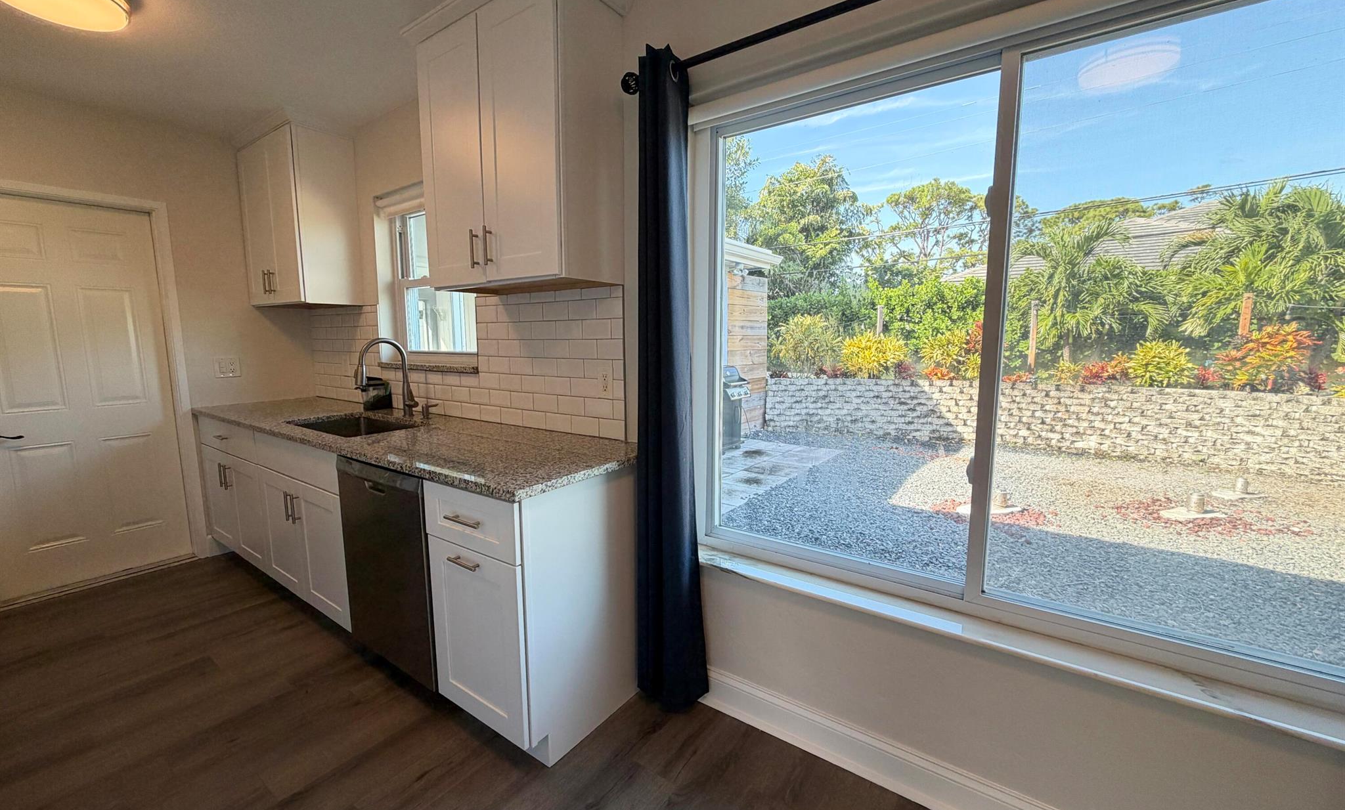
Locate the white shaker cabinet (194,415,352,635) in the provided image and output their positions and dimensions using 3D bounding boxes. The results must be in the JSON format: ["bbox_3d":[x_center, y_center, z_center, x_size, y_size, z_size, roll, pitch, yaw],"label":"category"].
[{"bbox_3d":[-1.861,0.510,2.966,1.807,0.878,0.633,5,9,36],"label":"white shaker cabinet"}]

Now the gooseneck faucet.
[{"bbox_3d":[-1.409,-0.127,2.690,0.115,0.398,0.275,5,9,36],"label":"gooseneck faucet"}]

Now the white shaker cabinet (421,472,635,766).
[{"bbox_3d":[-0.428,0.642,1.937,0.465,0.878,0.632,5,9,36],"label":"white shaker cabinet"}]

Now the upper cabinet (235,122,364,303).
[{"bbox_3d":[-2.196,-1.051,3.206,0.762,0.918,0.318,5,9,36],"label":"upper cabinet"}]

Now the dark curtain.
[{"bbox_3d":[-0.012,-0.020,1.825,0.240,2.200,0.125,5,9,36],"label":"dark curtain"}]

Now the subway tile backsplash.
[{"bbox_3d":[-1.298,-0.249,2.840,2.752,0.598,0.018,5,9,36],"label":"subway tile backsplash"}]

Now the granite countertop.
[{"bbox_3d":[-1.415,0.103,2.574,2.935,0.032,0.655,5,9,36],"label":"granite countertop"}]

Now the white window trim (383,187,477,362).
[{"bbox_3d":[-1.264,-0.666,2.831,0.925,0.925,0.105,5,9,36],"label":"white window trim"}]

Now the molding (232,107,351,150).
[{"bbox_3d":[-2.196,-1.522,3.125,0.805,0.063,0.350,5,9,36],"label":"molding"}]

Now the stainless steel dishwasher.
[{"bbox_3d":[-0.879,0.582,2.243,0.620,0.820,0.618,5,9,36],"label":"stainless steel dishwasher"}]

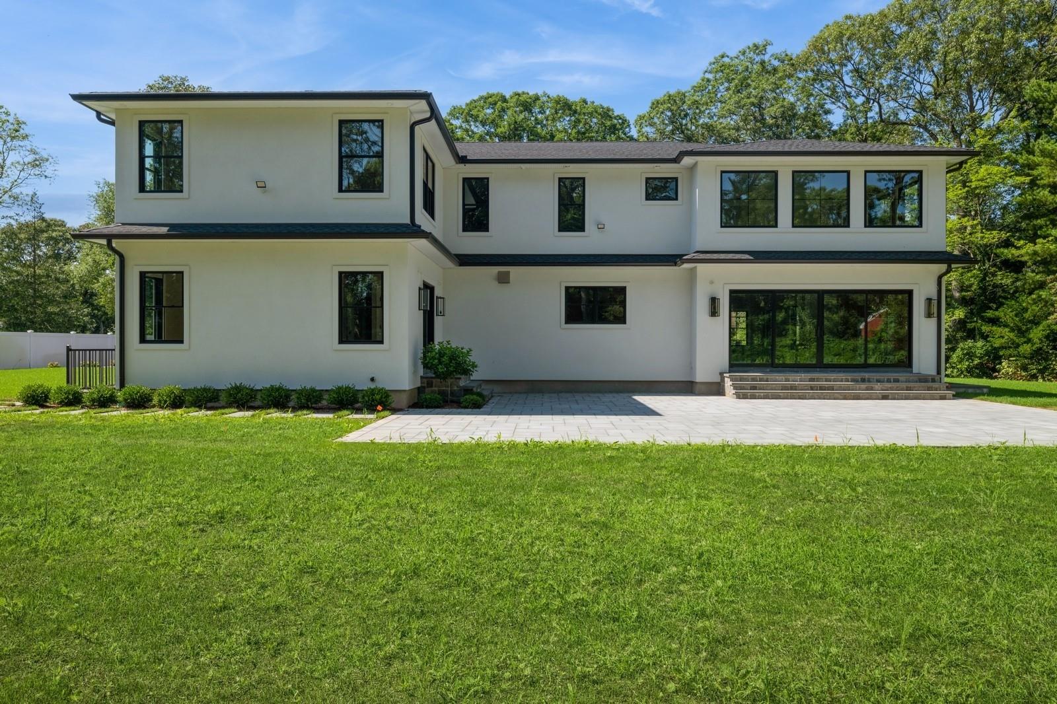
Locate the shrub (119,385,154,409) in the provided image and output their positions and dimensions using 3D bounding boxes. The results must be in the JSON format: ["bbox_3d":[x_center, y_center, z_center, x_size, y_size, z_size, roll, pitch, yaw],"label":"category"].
[{"bbox_3d":[-7.671,0.872,13.790,0.644,0.485,0.632,0,0,1],"label":"shrub"}]

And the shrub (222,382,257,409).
[{"bbox_3d":[-5.634,0.853,13.730,0.660,0.515,0.640,0,0,1],"label":"shrub"}]

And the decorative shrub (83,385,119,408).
[{"bbox_3d":[-8.379,0.874,13.811,0.659,0.453,0.640,0,0,1],"label":"decorative shrub"}]

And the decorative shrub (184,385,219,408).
[{"bbox_3d":[-6.376,0.870,13.752,0.648,0.451,0.634,0,0,1],"label":"decorative shrub"}]

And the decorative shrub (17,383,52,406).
[{"bbox_3d":[-9.718,0.844,13.850,0.636,0.455,0.628,0,0,1],"label":"decorative shrub"}]

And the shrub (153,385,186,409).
[{"bbox_3d":[-7.031,0.879,13.771,0.628,0.468,0.624,0,0,1],"label":"shrub"}]

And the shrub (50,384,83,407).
[{"bbox_3d":[-9.072,0.843,13.831,0.620,0.454,0.620,0,0,1],"label":"shrub"}]

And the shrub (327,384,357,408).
[{"bbox_3d":[-3.614,0.857,13.670,0.617,0.497,0.619,0,0,1],"label":"shrub"}]

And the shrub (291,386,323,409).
[{"bbox_3d":[-4.301,0.882,13.690,0.625,0.449,0.623,0,0,1],"label":"shrub"}]

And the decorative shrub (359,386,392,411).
[{"bbox_3d":[-2.952,0.896,13.650,0.637,0.480,0.628,0,0,1],"label":"decorative shrub"}]

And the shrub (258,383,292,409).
[{"bbox_3d":[-4.934,0.867,13.709,0.643,0.514,0.631,0,0,1],"label":"shrub"}]

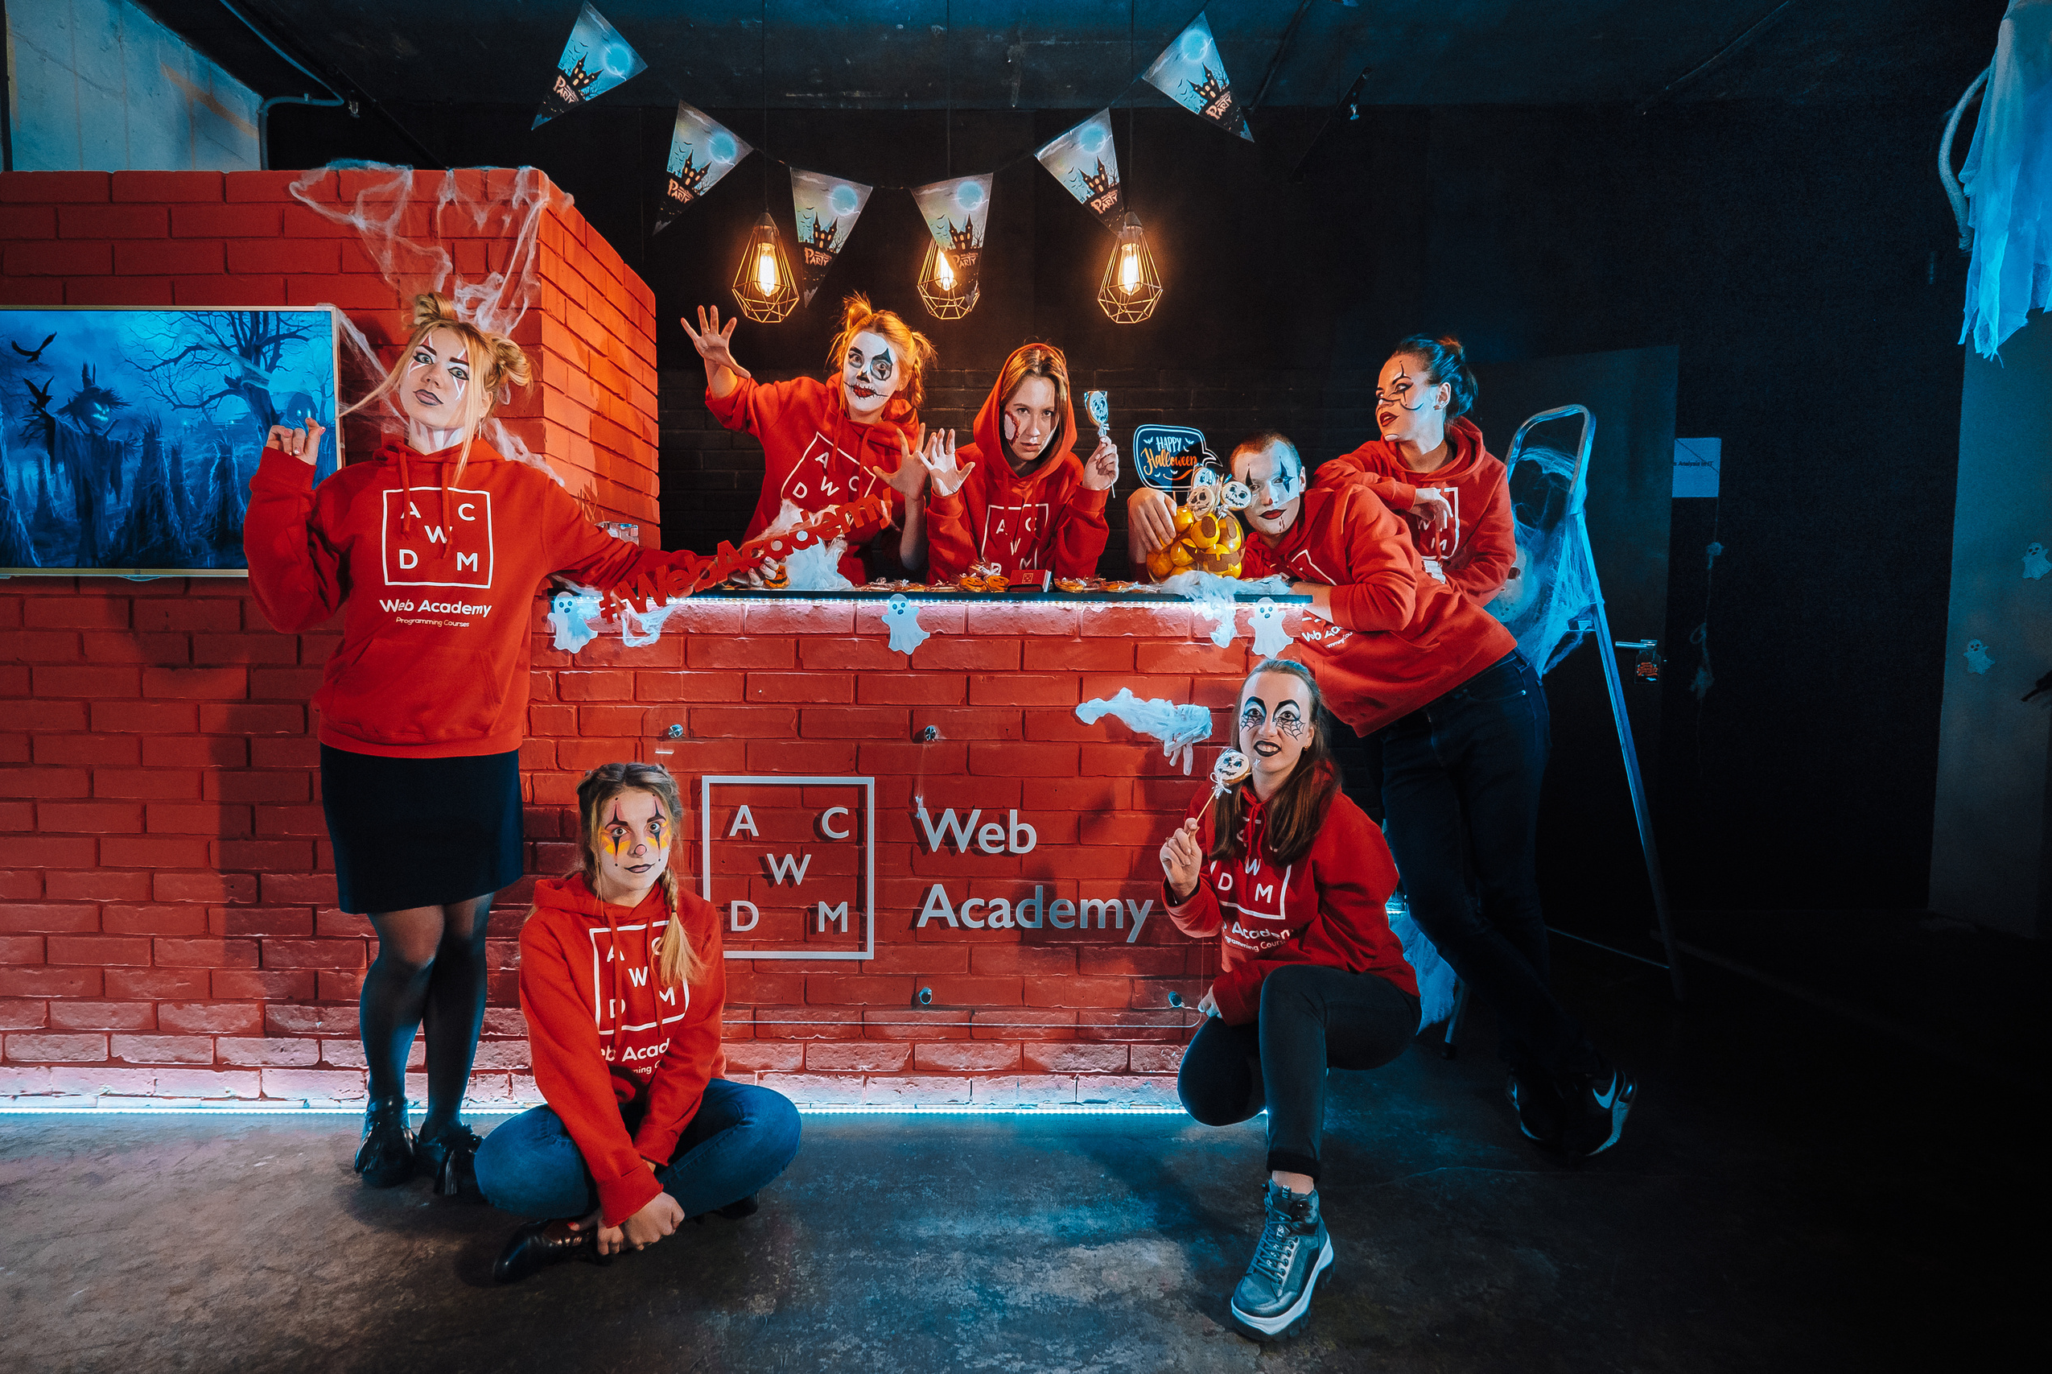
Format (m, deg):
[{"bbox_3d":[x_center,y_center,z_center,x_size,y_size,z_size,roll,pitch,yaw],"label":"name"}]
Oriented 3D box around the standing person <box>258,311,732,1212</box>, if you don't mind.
[{"bbox_3d":[-0.976,0.107,1.666,0.913,1.696,0.394,0,3,-3],"label":"standing person"}]

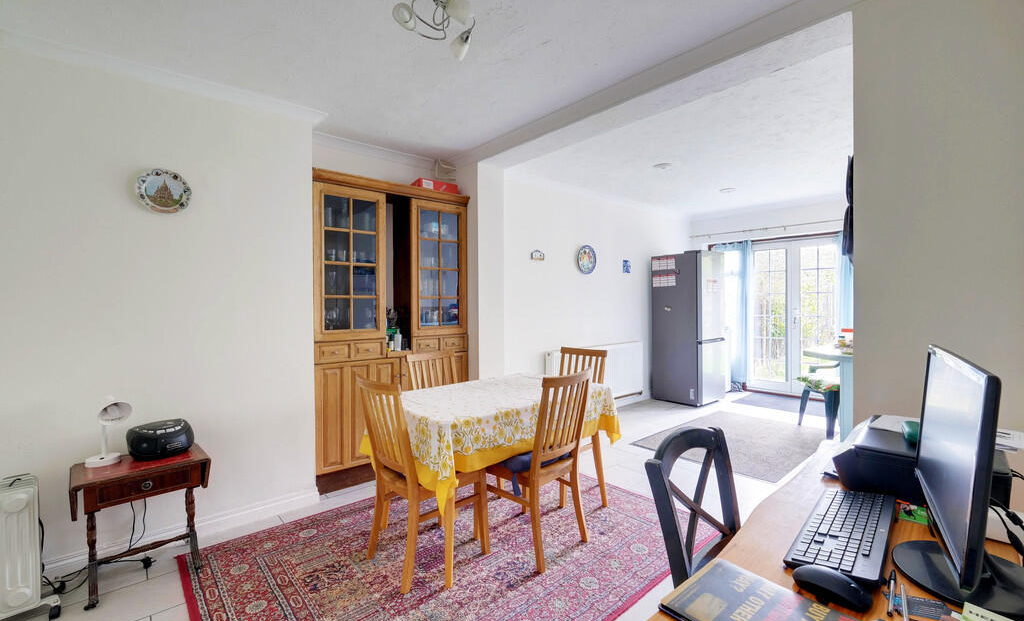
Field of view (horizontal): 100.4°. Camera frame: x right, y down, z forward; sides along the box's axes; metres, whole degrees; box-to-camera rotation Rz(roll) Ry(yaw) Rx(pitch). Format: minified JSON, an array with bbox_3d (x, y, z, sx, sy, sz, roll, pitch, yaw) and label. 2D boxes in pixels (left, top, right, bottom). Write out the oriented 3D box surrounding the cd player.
[{"bbox_3d":[-1.694,0.621,2.069,0.210,0.140,0.250,1,1,40],"label":"cd player"}]

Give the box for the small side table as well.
[{"bbox_3d":[-1.670,0.960,1.933,0.330,0.534,0.460,1,1,43],"label":"small side table"}]

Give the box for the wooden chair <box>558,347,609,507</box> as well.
[{"bbox_3d":[0.351,0.744,2.915,0.430,0.910,0.520,1,1,45],"label":"wooden chair"}]

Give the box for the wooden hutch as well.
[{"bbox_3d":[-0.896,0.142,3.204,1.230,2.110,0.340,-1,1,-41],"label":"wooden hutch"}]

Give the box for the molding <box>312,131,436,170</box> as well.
[{"bbox_3d":[-0.982,-1.180,3.257,1.120,0.080,0.080,-1,1,-41],"label":"molding"}]

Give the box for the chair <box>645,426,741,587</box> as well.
[{"bbox_3d":[0.702,0.793,1.159,0.440,0.870,0.500,-1,1,-42],"label":"chair"}]

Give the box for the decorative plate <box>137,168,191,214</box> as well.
[{"bbox_3d":[-1.768,-0.604,2.171,0.215,0.220,0.025,-1,1,-42],"label":"decorative plate"}]

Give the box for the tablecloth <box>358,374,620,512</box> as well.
[{"bbox_3d":[-0.051,0.645,2.473,1.320,0.370,0.840,-1,1,-41],"label":"tablecloth"}]

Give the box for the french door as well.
[{"bbox_3d":[3.773,0.088,5.749,0.090,2.070,1.100,-1,1,-42],"label":"french door"}]

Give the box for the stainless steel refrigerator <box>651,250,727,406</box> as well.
[{"bbox_3d":[2.266,0.215,5.488,0.605,1.857,0.670,-1,1,-42],"label":"stainless steel refrigerator"}]

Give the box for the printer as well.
[{"bbox_3d":[1.117,0.413,1.169,0.400,0.135,0.325,-1,1,-42],"label":"printer"}]

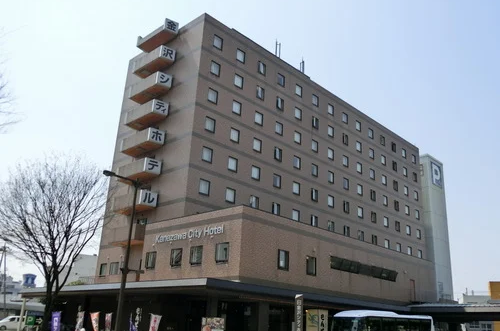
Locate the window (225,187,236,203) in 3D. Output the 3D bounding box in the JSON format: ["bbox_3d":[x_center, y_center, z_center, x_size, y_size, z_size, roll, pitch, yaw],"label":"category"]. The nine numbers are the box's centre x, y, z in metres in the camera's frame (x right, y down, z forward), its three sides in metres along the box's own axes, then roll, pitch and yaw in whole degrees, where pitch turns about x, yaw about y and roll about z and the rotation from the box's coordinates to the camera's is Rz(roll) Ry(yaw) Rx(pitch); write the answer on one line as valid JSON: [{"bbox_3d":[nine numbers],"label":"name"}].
[{"bbox_3d":[-1.717,2.677,43.400,0.150,1.300,1.170,-14,-25,42],"label":"window"}]

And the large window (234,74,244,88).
[{"bbox_3d":[-1.101,-8.375,48.710,0.150,1.353,1.154,-15,-25,42],"label":"large window"}]

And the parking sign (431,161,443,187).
[{"bbox_3d":[31.716,1.590,83.383,0.250,3.848,4.070,-15,-25,42],"label":"parking sign"}]

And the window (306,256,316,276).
[{"bbox_3d":[4.715,7.709,37.736,0.150,1.397,1.189,-15,-26,42],"label":"window"}]

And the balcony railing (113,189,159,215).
[{"bbox_3d":[-10.248,3.240,43.576,4.620,1.400,1.460,-14,-25,42],"label":"balcony railing"}]

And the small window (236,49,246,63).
[{"bbox_3d":[-0.910,-11.082,49.604,0.180,1.330,1.160,-15,-26,42],"label":"small window"}]

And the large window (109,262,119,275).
[{"bbox_3d":[-12.145,9.318,44.269,1.420,1.120,0.150,-14,-25,42],"label":"large window"}]

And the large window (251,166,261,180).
[{"bbox_3d":[0.579,0.747,48.078,0.150,1.348,1.199,-15,-26,42],"label":"large window"}]

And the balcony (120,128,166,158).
[{"bbox_3d":[-10.356,-2.231,47.274,4.751,1.346,1.661,-15,-26,42],"label":"balcony"}]

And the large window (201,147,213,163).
[{"bbox_3d":[-3.800,-0.945,43.903,0.150,1.317,1.183,-15,-26,42],"label":"large window"}]

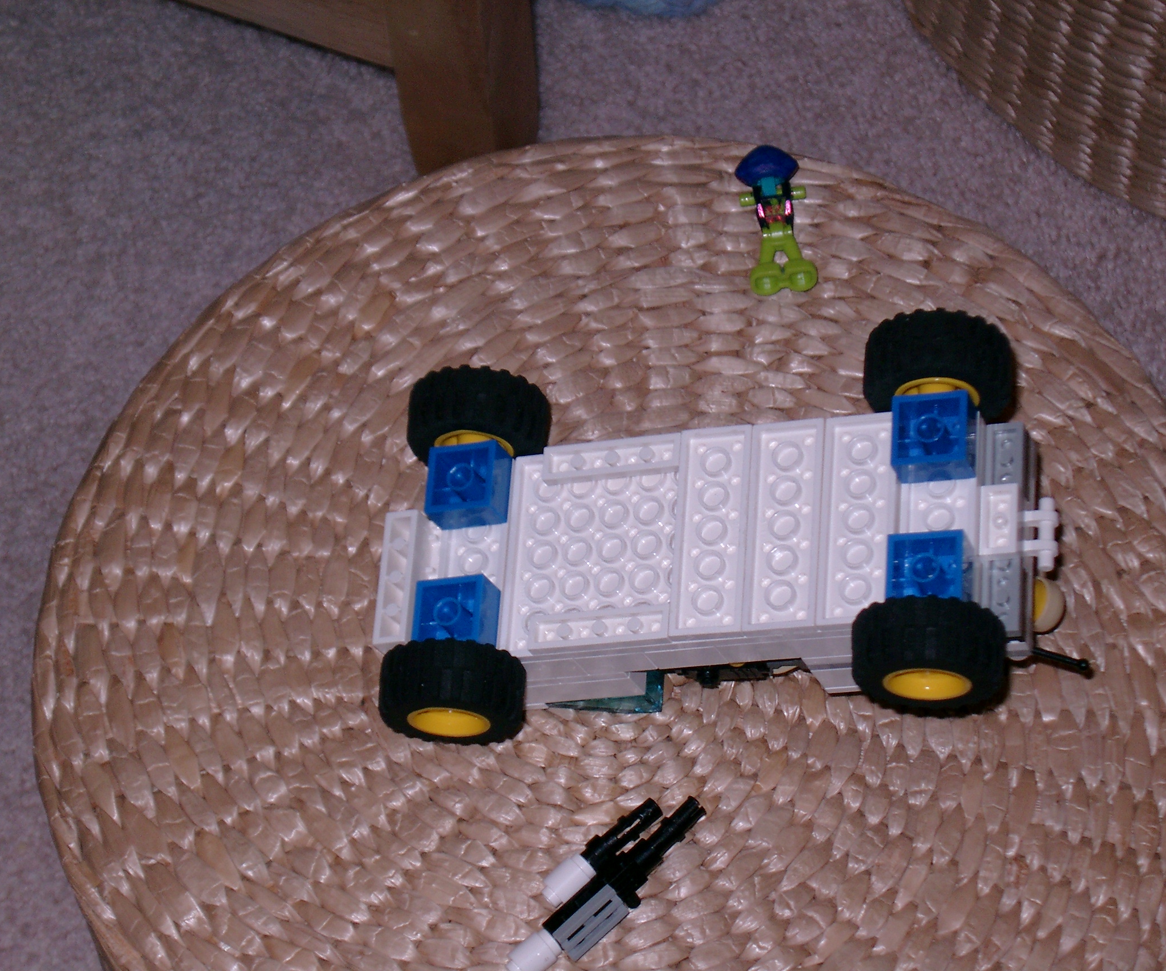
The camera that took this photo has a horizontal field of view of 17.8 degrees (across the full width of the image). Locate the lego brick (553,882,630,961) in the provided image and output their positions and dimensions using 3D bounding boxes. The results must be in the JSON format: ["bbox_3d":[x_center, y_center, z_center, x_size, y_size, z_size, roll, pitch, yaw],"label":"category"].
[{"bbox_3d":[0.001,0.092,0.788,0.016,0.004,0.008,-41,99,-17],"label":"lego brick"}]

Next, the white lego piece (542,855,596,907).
[{"bbox_3d":[-0.003,0.084,0.790,0.011,0.008,0.008,-41,71,-17],"label":"white lego piece"}]

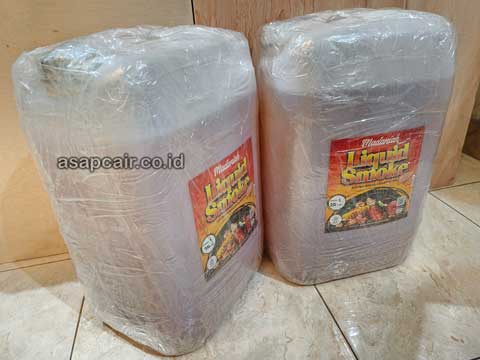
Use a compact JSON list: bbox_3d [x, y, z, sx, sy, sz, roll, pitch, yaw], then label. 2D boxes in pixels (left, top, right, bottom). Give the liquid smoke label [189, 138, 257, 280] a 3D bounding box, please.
[{"bbox_3d":[-0.015,0.041,0.482,0.008,0.166,0.155,13,32,29],"label":"liquid smoke label"}]

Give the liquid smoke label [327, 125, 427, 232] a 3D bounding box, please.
[{"bbox_3d":[0.214,0.004,0.512,0.155,0.166,0.008,-9,28,-9],"label":"liquid smoke label"}]

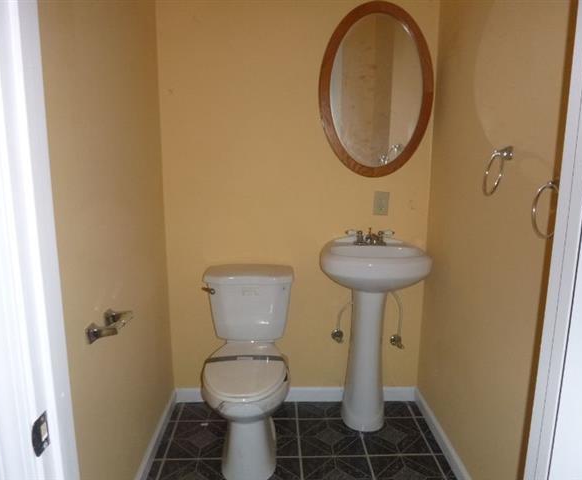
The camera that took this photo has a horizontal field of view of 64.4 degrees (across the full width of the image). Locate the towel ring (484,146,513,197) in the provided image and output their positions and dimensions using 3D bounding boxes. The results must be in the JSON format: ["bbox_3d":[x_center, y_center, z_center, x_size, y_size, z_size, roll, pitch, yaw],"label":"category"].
[{"bbox_3d":[0.685,-0.220,1.515,0.075,0.165,0.149,0,11,-2],"label":"towel ring"}]

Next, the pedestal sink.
[{"bbox_3d":[0.386,0.474,2.207,0.514,0.906,0.449,0,11,-2],"label":"pedestal sink"}]

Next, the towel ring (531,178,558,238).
[{"bbox_3d":[0.698,-0.083,1.243,0.069,0.162,0.146,0,11,-2],"label":"towel ring"}]

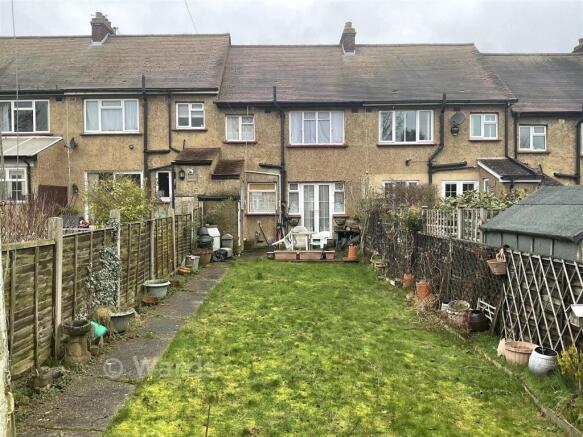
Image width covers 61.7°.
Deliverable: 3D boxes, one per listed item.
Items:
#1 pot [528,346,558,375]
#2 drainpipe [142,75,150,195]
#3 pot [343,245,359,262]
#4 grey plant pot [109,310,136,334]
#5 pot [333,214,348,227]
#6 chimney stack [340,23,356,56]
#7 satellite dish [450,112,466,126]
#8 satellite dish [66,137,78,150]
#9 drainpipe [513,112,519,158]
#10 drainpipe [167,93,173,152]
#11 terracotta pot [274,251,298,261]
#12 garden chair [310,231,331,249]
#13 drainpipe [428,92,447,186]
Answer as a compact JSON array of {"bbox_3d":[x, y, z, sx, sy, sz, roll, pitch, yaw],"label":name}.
[{"bbox_3d":[2.604,1.478,5.046,0.279,0.254,0.279,0,1,0],"label":"pot"},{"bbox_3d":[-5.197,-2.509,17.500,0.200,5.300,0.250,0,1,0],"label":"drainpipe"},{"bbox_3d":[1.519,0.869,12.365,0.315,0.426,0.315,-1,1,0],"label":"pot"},{"bbox_3d":[-2.199,1.340,6.354,0.304,0.259,0.304,-1,1,0],"label":"grey plant pot"},{"bbox_3d":[1.761,0.083,17.550,0.440,0.340,0.280,0,1,0],"label":"pot"},{"bbox_3d":[2.433,-7.602,21.112,0.507,1.404,1.370,-1,1,0],"label":"chimney stack"},{"bbox_3d":[5.917,-3.515,17.300,0.520,0.500,0.300,0,1,30],"label":"satellite dish"},{"bbox_3d":[-7.644,-2.618,17.043,0.487,0.457,0.386,1,2,45],"label":"satellite dish"},{"bbox_3d":[7.974,-2.934,17.367,0.091,1.604,0.091,-1,1,0],"label":"drainpipe"},{"bbox_3d":[-4.297,-3.428,17.257,0.086,2.091,0.091,-1,1,0],"label":"drainpipe"},{"bbox_3d":[-0.127,0.943,12.454,0.599,0.203,0.223,-1,1,0],"label":"terracotta pot"},{"bbox_3d":[0.836,0.724,14.032,0.568,0.731,0.568,-1,1,-30],"label":"garden chair"},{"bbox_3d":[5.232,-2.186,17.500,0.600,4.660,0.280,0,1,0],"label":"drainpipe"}]

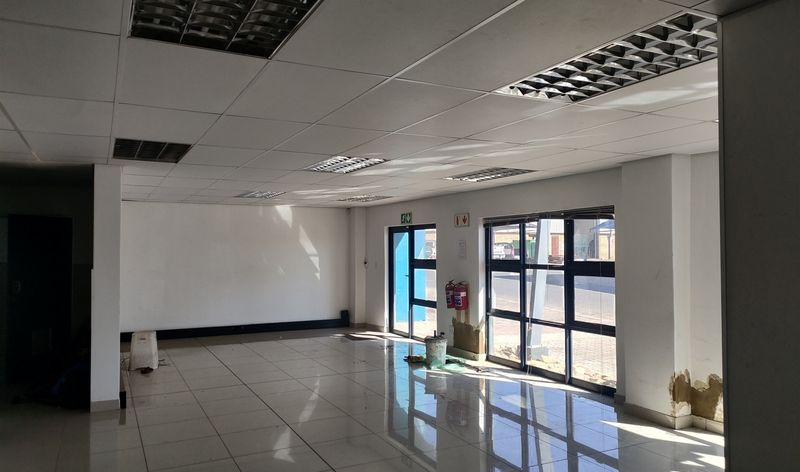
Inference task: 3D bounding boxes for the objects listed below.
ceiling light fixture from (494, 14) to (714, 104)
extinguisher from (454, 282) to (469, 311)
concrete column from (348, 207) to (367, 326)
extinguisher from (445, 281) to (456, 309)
[{"bbox_3d":[1.021,-0.816,2.942,0.600,0.080,1.250,1,-1,-26],"label":"ceiling light fixture"},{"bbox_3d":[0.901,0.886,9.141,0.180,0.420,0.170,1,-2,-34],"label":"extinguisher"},{"bbox_3d":[-0.858,0.649,12.967,0.250,2.450,0.300,1,-1,-26],"label":"concrete column"},{"bbox_3d":[0.767,0.883,9.419,0.180,0.420,0.170,0,-1,0],"label":"extinguisher"}]

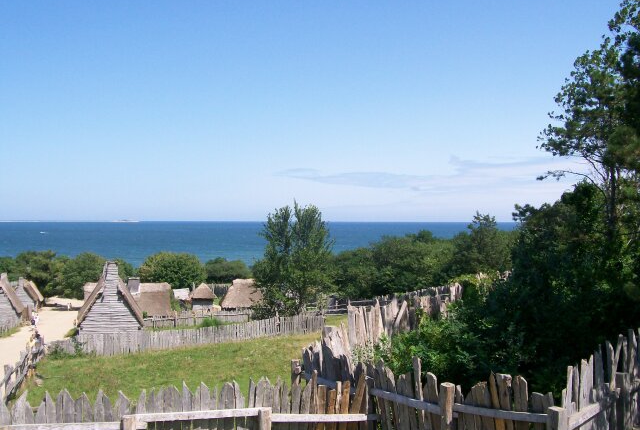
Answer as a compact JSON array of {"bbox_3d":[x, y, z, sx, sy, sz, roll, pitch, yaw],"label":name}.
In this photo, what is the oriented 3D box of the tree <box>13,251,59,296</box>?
[{"bbox_3d":[-66.252,13.856,155.000,11.640,10.710,9.900,0,-1,-23],"label":"tree"}]

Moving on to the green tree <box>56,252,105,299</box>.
[{"bbox_3d":[-55.307,13.972,155.000,13.040,10.950,11.080,0,-1,-20],"label":"green tree"}]

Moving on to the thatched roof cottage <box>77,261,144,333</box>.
[{"bbox_3d":[-15.533,6.047,49.115,4.500,5.650,6.600,0,-1,-19],"label":"thatched roof cottage"}]

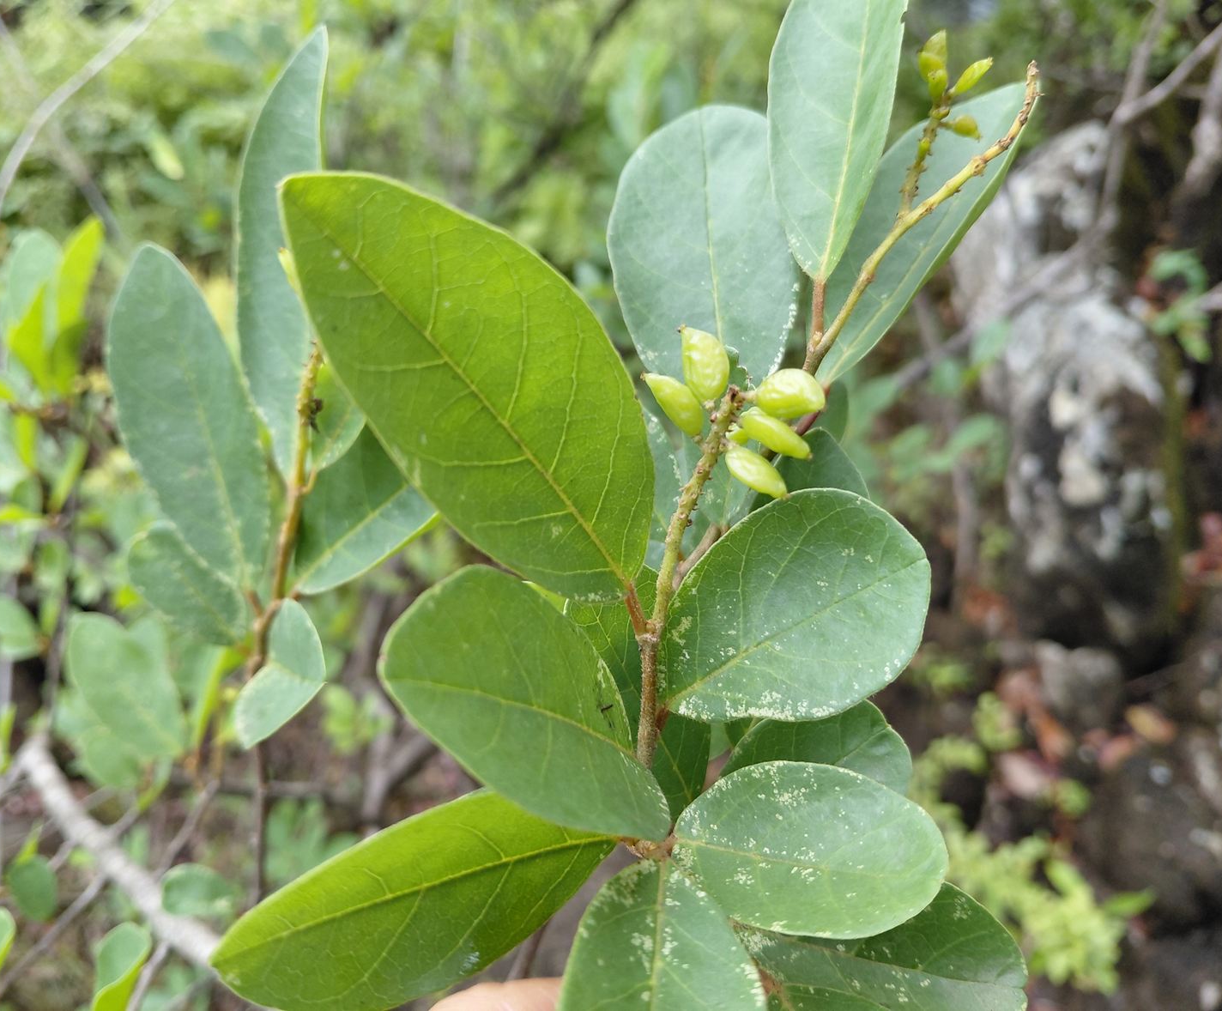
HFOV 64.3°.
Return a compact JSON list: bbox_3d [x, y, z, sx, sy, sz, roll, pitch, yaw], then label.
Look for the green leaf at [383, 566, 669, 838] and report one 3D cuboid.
[{"bbox_3d":[-0.020,0.051,0.252,0.087,0.051,0.020,34,-17,-10],"label":"green leaf"}]

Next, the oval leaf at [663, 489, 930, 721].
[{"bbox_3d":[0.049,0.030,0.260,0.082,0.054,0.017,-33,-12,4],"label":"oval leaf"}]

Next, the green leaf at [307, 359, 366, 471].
[{"bbox_3d":[-0.099,-0.036,0.368,0.028,0.050,0.012,26,-6,12],"label":"green leaf"}]

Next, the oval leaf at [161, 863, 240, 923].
[{"bbox_3d":[-0.229,0.214,0.540,0.043,0.014,0.034,0,63,0],"label":"oval leaf"}]

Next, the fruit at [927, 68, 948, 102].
[{"bbox_3d":[0.102,-0.131,0.303,0.007,0.011,0.007,6,9,0],"label":"fruit"}]

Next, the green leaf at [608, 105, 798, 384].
[{"bbox_3d":[0.029,-0.079,0.301,0.060,0.097,0.014,-4,-9,5],"label":"green leaf"}]

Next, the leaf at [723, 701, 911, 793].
[{"bbox_3d":[0.055,0.082,0.285,0.068,0.013,0.046,-37,66,-19],"label":"leaf"}]

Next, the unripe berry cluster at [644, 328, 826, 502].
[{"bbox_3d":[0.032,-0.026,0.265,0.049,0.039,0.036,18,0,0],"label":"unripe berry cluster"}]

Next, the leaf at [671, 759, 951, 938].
[{"bbox_3d":[0.052,0.090,0.255,0.070,0.051,0.015,3,-20,4],"label":"leaf"}]

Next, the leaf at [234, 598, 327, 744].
[{"bbox_3d":[-0.120,0.061,0.355,0.053,0.022,0.042,-45,40,-18],"label":"leaf"}]

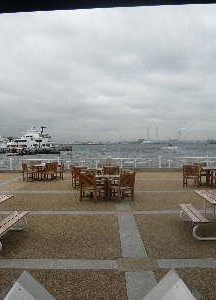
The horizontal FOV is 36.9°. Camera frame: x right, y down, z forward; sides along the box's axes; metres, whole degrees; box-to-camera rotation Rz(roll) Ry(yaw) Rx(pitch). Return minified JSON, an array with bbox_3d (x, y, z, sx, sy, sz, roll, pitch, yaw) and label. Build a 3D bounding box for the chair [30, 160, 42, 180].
[{"bbox_3d":[-3.550,1.018,16.200,0.620,0.880,0.600,0,1,-14],"label":"chair"}]

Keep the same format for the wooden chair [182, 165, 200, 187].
[{"bbox_3d":[3.440,1.060,13.130,0.620,0.880,0.600,0,1,26],"label":"wooden chair"}]

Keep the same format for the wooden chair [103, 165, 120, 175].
[{"bbox_3d":[0.130,1.076,12.660,0.620,0.880,0.600,0,1,-7],"label":"wooden chair"}]

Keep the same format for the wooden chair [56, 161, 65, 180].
[{"bbox_3d":[-2.420,1.026,15.650,0.600,0.880,0.620,0,1,-3],"label":"wooden chair"}]

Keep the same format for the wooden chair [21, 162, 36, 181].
[{"bbox_3d":[-3.580,1.038,15.100,0.600,0.880,0.620,-1,1,-37],"label":"wooden chair"}]

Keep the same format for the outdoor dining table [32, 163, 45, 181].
[{"bbox_3d":[-3.070,1.106,15.700,0.880,0.720,0.880,0,1,0],"label":"outdoor dining table"}]

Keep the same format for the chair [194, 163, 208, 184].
[{"bbox_3d":[4.200,1.037,14.300,0.620,0.880,0.600,0,1,-7],"label":"chair"}]

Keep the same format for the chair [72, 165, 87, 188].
[{"bbox_3d":[-0.870,1.079,12.580,0.620,0.880,0.600,1,1,34],"label":"chair"}]

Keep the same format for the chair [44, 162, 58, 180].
[{"bbox_3d":[-2.800,1.034,15.220,0.620,0.880,0.600,-1,1,-37],"label":"chair"}]

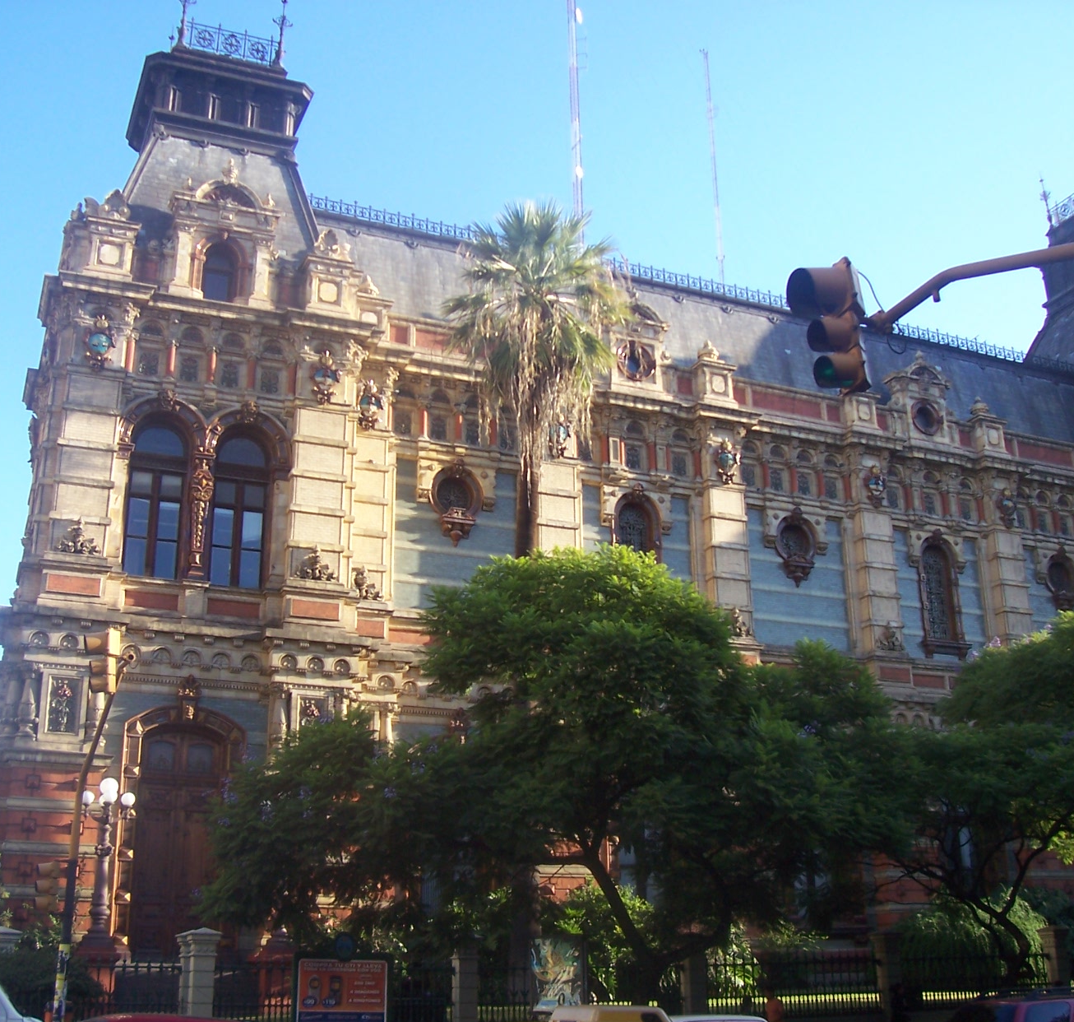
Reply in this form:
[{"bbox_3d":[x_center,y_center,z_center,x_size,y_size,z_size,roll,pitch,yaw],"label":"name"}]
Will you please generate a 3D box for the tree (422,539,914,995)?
[{"bbox_3d":[2.170,5.186,23.221,8.700,9.200,8.000,8,-22,-24],"label":"tree"}]

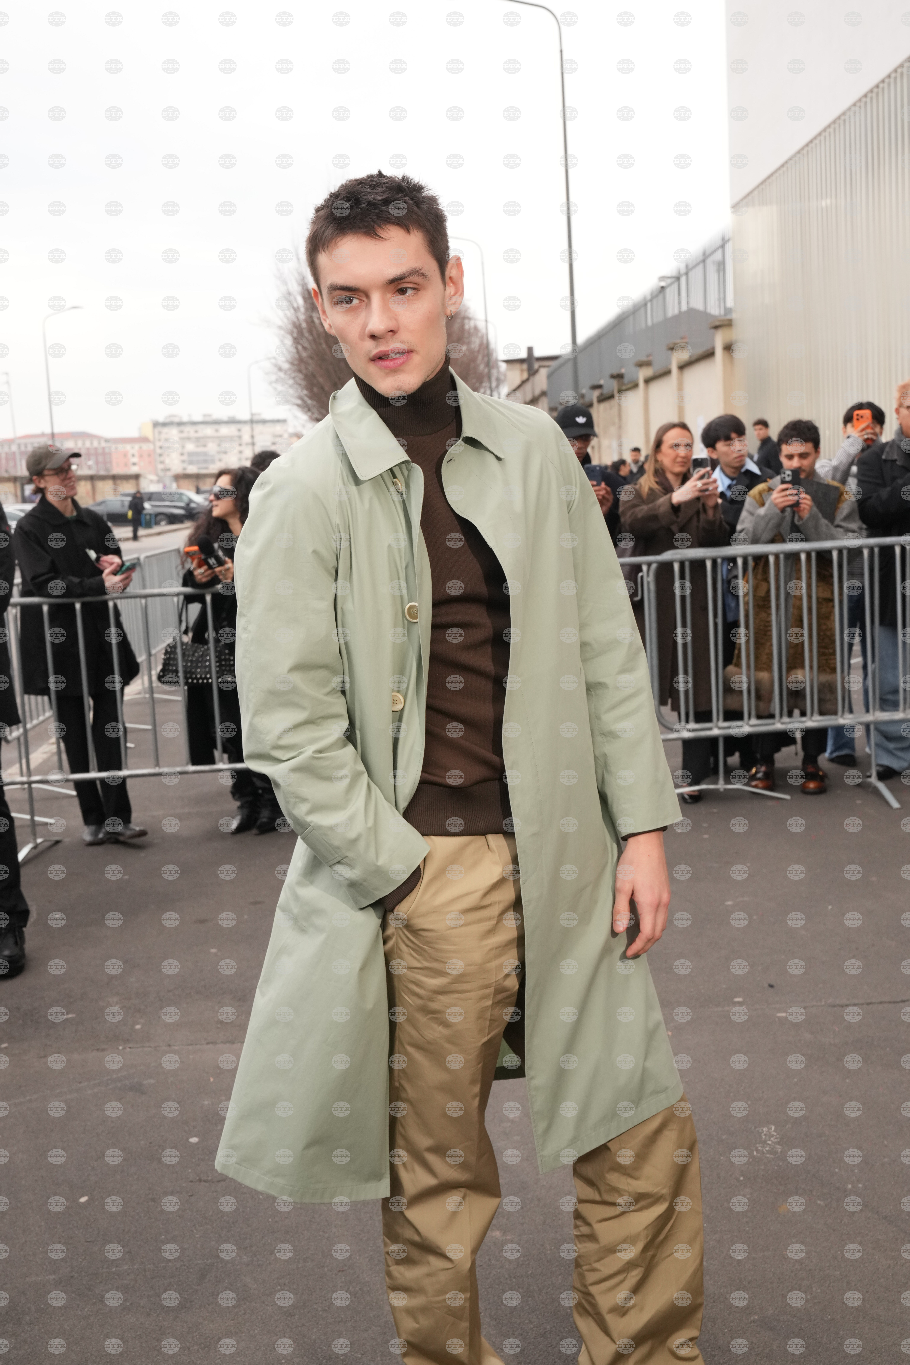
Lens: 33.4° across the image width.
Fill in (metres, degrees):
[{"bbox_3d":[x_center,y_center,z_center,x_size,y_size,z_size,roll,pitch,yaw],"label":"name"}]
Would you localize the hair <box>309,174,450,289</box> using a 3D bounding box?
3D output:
[{"bbox_3d":[-0.090,-0.516,1.820,0.165,0.175,0.205,-7,12,11],"label":"hair"}]

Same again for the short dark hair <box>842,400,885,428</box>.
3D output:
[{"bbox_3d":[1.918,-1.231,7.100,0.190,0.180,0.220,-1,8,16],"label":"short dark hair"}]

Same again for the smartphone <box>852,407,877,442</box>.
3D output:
[{"bbox_3d":[1.865,-1.169,6.900,0.076,0.157,0.012,-4,8,16],"label":"smartphone"}]

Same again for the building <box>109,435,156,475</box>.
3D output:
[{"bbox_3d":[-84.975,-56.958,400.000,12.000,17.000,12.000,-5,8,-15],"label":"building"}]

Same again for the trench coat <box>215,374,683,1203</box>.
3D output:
[{"bbox_3d":[-0.015,0.105,1.950,0.570,1.010,0.400,-4,7,-10],"label":"trench coat"}]

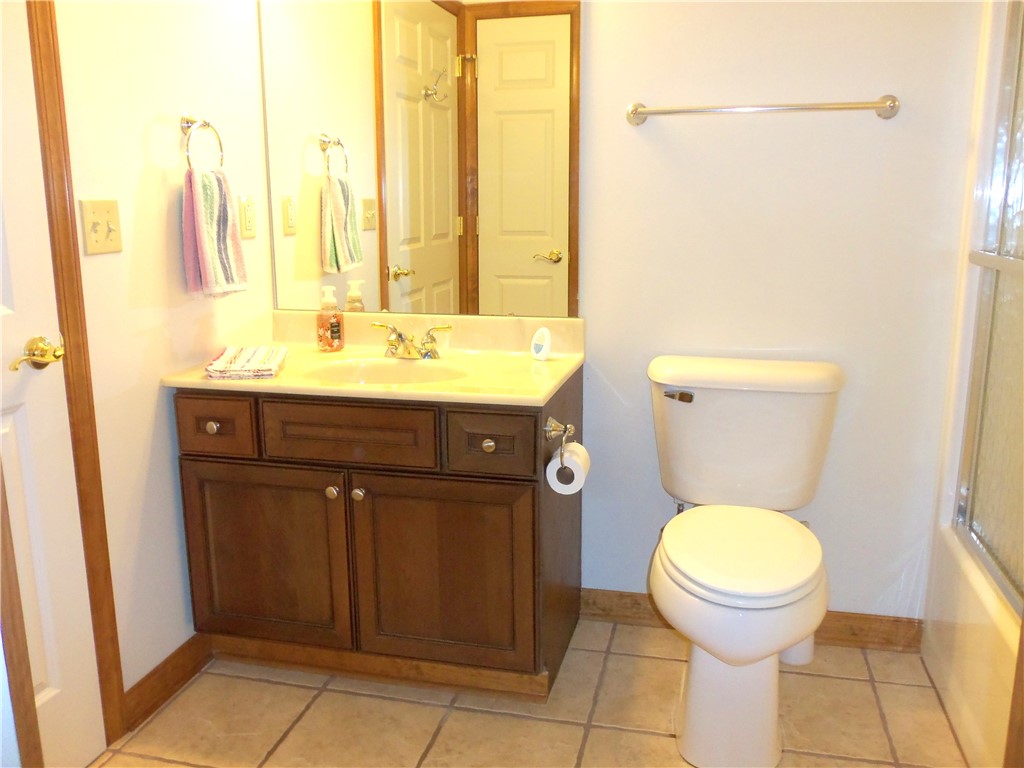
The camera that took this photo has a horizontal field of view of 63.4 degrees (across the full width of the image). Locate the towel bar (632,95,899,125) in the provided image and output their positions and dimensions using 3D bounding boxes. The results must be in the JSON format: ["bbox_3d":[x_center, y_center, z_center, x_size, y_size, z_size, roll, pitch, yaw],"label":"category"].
[{"bbox_3d":[0.612,-0.681,2.051,0.660,0.056,0.075,2,12,13],"label":"towel bar"}]

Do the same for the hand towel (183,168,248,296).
[{"bbox_3d":[-0.755,-0.384,2.089,0.070,0.315,0.235,2,12,13],"label":"hand towel"}]

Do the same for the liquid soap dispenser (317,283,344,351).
[{"bbox_3d":[-0.519,-0.187,2.379,0.073,0.187,0.056,-4,12,-19],"label":"liquid soap dispenser"}]

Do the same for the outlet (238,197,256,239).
[{"bbox_3d":[-0.742,-0.467,2.334,0.008,0.115,0.074,2,12,13],"label":"outlet"}]

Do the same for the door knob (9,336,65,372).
[{"bbox_3d":[-0.907,-0.050,1.578,0.065,0.066,0.148,2,12,13],"label":"door knob"}]

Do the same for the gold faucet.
[{"bbox_3d":[-0.286,-0.114,2.258,0.234,0.090,0.140,2,12,13],"label":"gold faucet"}]

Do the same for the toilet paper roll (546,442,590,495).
[{"bbox_3d":[0.133,0.194,1.901,0.092,0.092,0.100,2,12,13],"label":"toilet paper roll"}]

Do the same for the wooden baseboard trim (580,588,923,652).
[{"bbox_3d":[0.655,0.666,2.345,0.932,0.099,0.015,2,12,13],"label":"wooden baseboard trim"}]

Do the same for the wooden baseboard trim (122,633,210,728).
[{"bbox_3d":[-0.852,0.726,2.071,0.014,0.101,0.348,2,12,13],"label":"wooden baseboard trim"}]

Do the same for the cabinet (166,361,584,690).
[{"bbox_3d":[-0.312,0.350,2.239,0.907,0.767,0.541,2,12,13],"label":"cabinet"}]

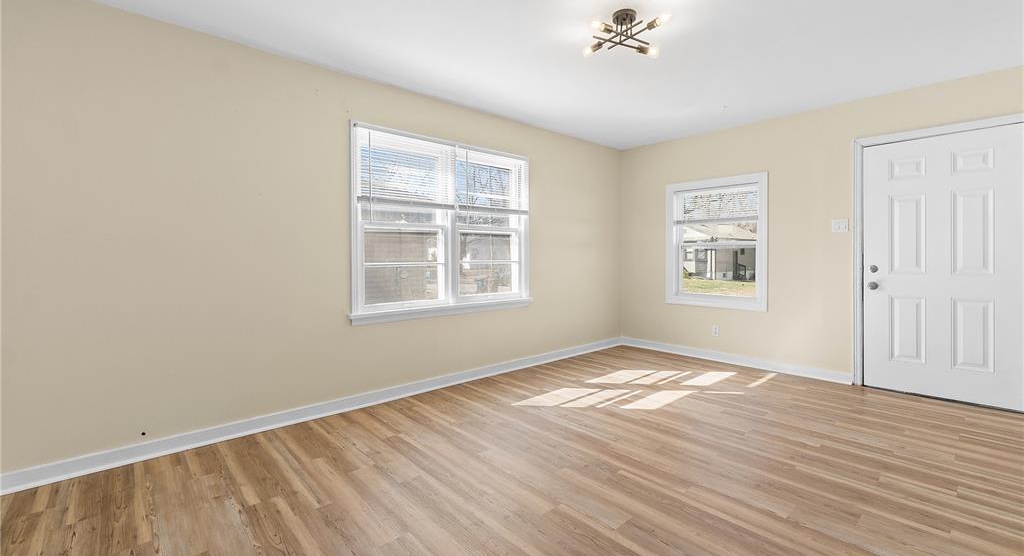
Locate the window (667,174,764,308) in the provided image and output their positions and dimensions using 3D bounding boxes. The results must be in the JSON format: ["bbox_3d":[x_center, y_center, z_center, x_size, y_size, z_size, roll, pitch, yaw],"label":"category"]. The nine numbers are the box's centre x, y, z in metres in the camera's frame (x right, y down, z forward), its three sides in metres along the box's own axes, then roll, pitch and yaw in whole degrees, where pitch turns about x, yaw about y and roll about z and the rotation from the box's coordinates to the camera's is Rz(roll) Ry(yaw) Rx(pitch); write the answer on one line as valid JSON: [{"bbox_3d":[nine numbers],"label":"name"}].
[{"bbox_3d":[2.164,-0.363,4.571,0.100,1.358,1.056,-3,4,-42],"label":"window"}]

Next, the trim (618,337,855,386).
[{"bbox_3d":[2.185,0.844,4.581,0.018,0.100,2.353,-3,4,-42],"label":"trim"}]

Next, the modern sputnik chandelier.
[{"bbox_3d":[0.642,-1.370,2.363,0.530,0.140,0.530,-2,3,-31],"label":"modern sputnik chandelier"}]

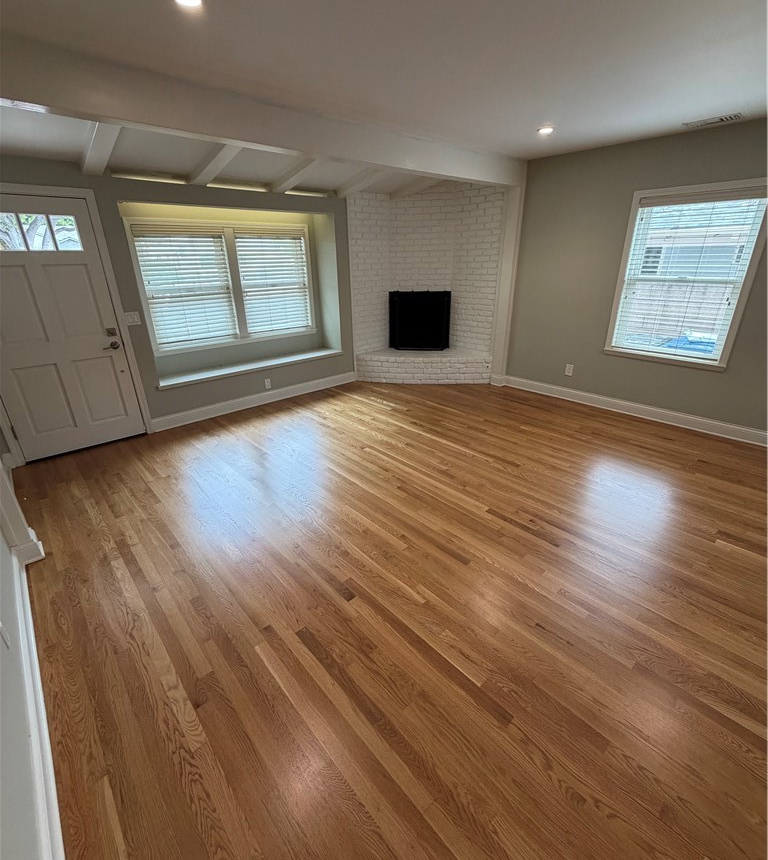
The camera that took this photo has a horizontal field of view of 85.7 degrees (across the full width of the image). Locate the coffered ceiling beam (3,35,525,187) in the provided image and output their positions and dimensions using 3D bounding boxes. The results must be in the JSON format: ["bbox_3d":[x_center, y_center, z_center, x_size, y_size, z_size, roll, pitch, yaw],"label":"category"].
[{"bbox_3d":[-0.289,-2.063,2.949,4.779,0.242,0.100,-21,30,-38],"label":"coffered ceiling beam"}]

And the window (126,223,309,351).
[{"bbox_3d":[-1.622,-1.597,4.603,1.958,1.252,0.095,-21,30,-38],"label":"window"}]

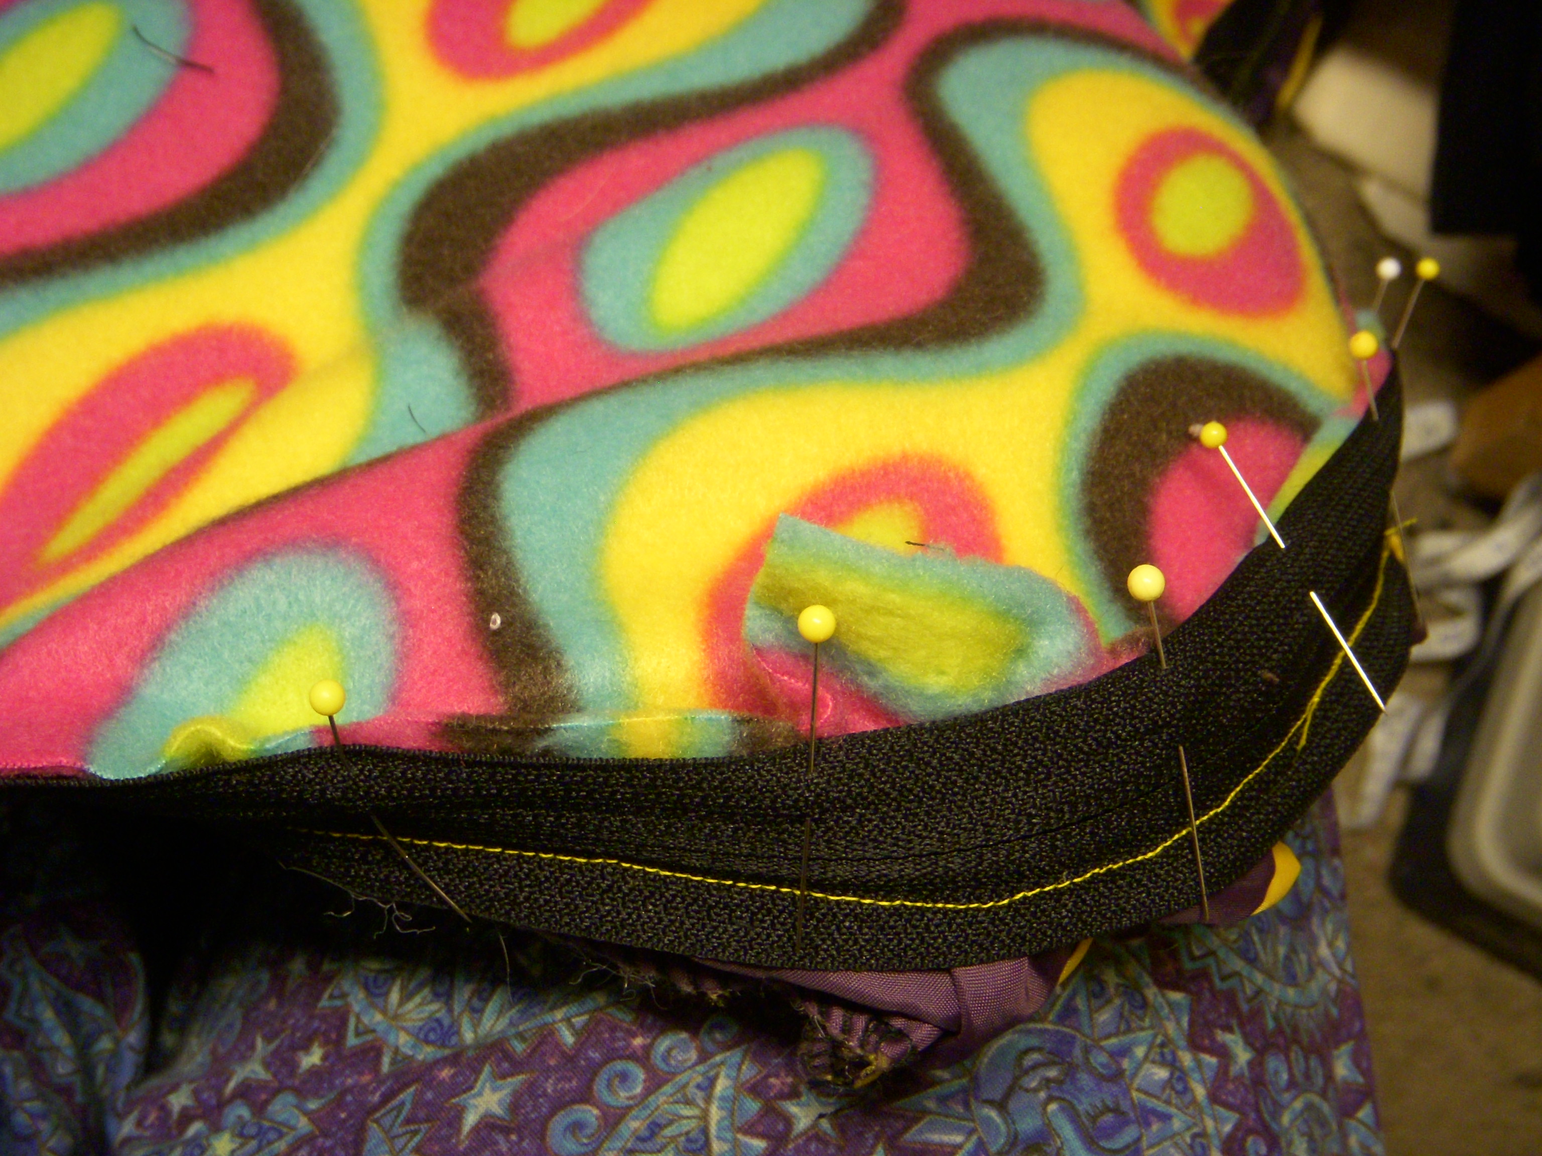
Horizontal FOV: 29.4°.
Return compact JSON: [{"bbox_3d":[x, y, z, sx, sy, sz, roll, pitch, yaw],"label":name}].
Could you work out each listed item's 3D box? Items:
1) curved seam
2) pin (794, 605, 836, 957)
[{"bbox_3d":[0.013,0.018,0.380,0.146,0.018,0.066,0,46,0],"label":"curved seam"},{"bbox_3d":[0.004,0.024,0.360,0.005,0.005,0.044,3,72,1],"label":"pin"}]

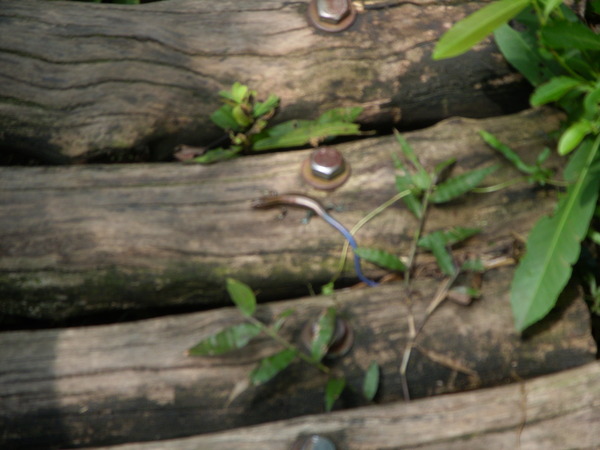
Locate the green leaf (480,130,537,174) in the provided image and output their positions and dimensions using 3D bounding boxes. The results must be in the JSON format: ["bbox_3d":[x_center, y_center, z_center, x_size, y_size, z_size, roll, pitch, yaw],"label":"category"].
[{"bbox_3d":[0.136,-0.048,1.283,0.044,0.006,0.010,37,54,13],"label":"green leaf"}]

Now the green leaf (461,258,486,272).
[{"bbox_3d":[0.110,0.026,1.254,0.017,0.004,0.010,-4,46,-14],"label":"green leaf"}]

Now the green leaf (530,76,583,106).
[{"bbox_3d":[0.163,-0.083,1.258,0.035,0.006,0.015,-21,50,-13],"label":"green leaf"}]

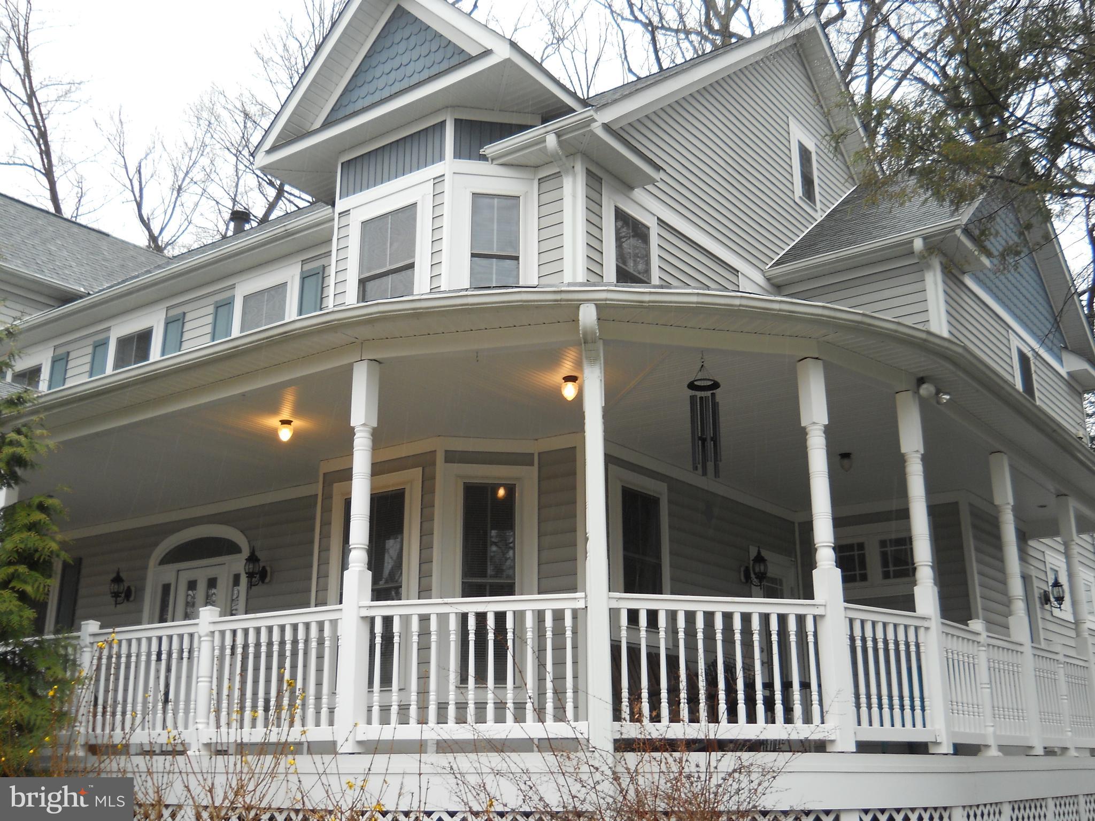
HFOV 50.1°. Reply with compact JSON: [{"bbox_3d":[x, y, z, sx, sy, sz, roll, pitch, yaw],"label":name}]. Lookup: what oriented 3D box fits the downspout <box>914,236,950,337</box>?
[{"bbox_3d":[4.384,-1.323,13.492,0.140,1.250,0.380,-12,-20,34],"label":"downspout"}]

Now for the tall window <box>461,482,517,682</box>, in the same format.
[{"bbox_3d":[-0.522,1.520,10.371,0.487,1.795,0.100,2,-17,-9],"label":"tall window"}]

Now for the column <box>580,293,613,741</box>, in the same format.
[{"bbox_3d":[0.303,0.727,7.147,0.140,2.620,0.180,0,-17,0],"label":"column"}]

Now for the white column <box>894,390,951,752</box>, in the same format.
[{"bbox_3d":[2.660,1.094,8.274,0.135,2.540,0.135,-12,-20,34],"label":"white column"}]

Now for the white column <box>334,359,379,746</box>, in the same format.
[{"bbox_3d":[-1.208,0.897,7.550,0.135,2.540,0.135,-12,-20,34],"label":"white column"}]

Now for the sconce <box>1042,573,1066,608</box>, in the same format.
[{"bbox_3d":[6.232,2.247,14.410,0.270,0.465,0.165,-12,-20,34],"label":"sconce"}]

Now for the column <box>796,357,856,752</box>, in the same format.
[{"bbox_3d":[1.793,0.883,7.556,0.135,2.540,0.135,9,-19,-29],"label":"column"}]

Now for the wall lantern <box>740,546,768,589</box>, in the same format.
[{"bbox_3d":[2.224,1.696,12.572,0.270,0.465,0.165,-12,-20,34],"label":"wall lantern"}]

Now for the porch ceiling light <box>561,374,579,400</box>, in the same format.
[{"bbox_3d":[0.178,-0.161,9.051,0.135,0.185,0.135,0,-17,0],"label":"porch ceiling light"}]

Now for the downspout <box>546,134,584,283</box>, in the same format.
[{"bbox_3d":[0.102,-1.906,11.108,0.140,1.400,0.380,-12,-20,34],"label":"downspout"}]

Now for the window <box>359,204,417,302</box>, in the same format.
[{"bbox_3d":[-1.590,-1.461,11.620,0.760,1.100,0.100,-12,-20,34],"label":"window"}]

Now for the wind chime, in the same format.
[{"bbox_3d":[1.018,0.029,7.587,0.215,0.839,0.215,0,-17,0],"label":"wind chime"}]

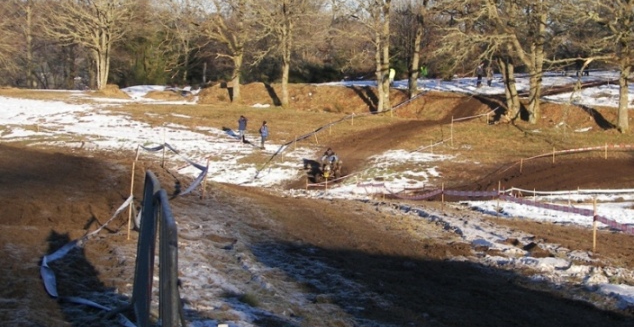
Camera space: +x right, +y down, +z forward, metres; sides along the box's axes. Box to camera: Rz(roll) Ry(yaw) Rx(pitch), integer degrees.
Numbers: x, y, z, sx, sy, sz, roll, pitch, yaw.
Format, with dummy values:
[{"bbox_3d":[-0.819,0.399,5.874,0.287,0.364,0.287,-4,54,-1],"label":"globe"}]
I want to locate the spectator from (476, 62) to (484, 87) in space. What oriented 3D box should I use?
[{"bbox_3d":[12.211,-6.595,134.000,0.520,1.720,0.360,0,2,17],"label":"spectator"}]

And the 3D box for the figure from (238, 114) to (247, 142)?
[{"bbox_3d":[-4.711,-2.160,113.000,0.580,1.730,0.420,0,2,-11],"label":"figure"}]

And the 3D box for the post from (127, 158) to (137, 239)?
[{"bbox_3d":[-2.320,0.470,22.500,0.035,0.970,0.035,4,2,0],"label":"post"}]

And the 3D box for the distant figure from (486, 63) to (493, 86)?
[{"bbox_3d":[12.898,-6.610,134.000,0.500,1.700,0.360,0,2,17],"label":"distant figure"}]

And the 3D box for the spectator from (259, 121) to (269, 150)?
[{"bbox_3d":[-3.325,-1.795,113.000,0.420,1.730,0.520,1,2,27],"label":"spectator"}]

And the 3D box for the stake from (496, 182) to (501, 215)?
[{"bbox_3d":[4.658,0.885,46.000,0.040,0.940,0.040,1,2,0],"label":"stake"}]

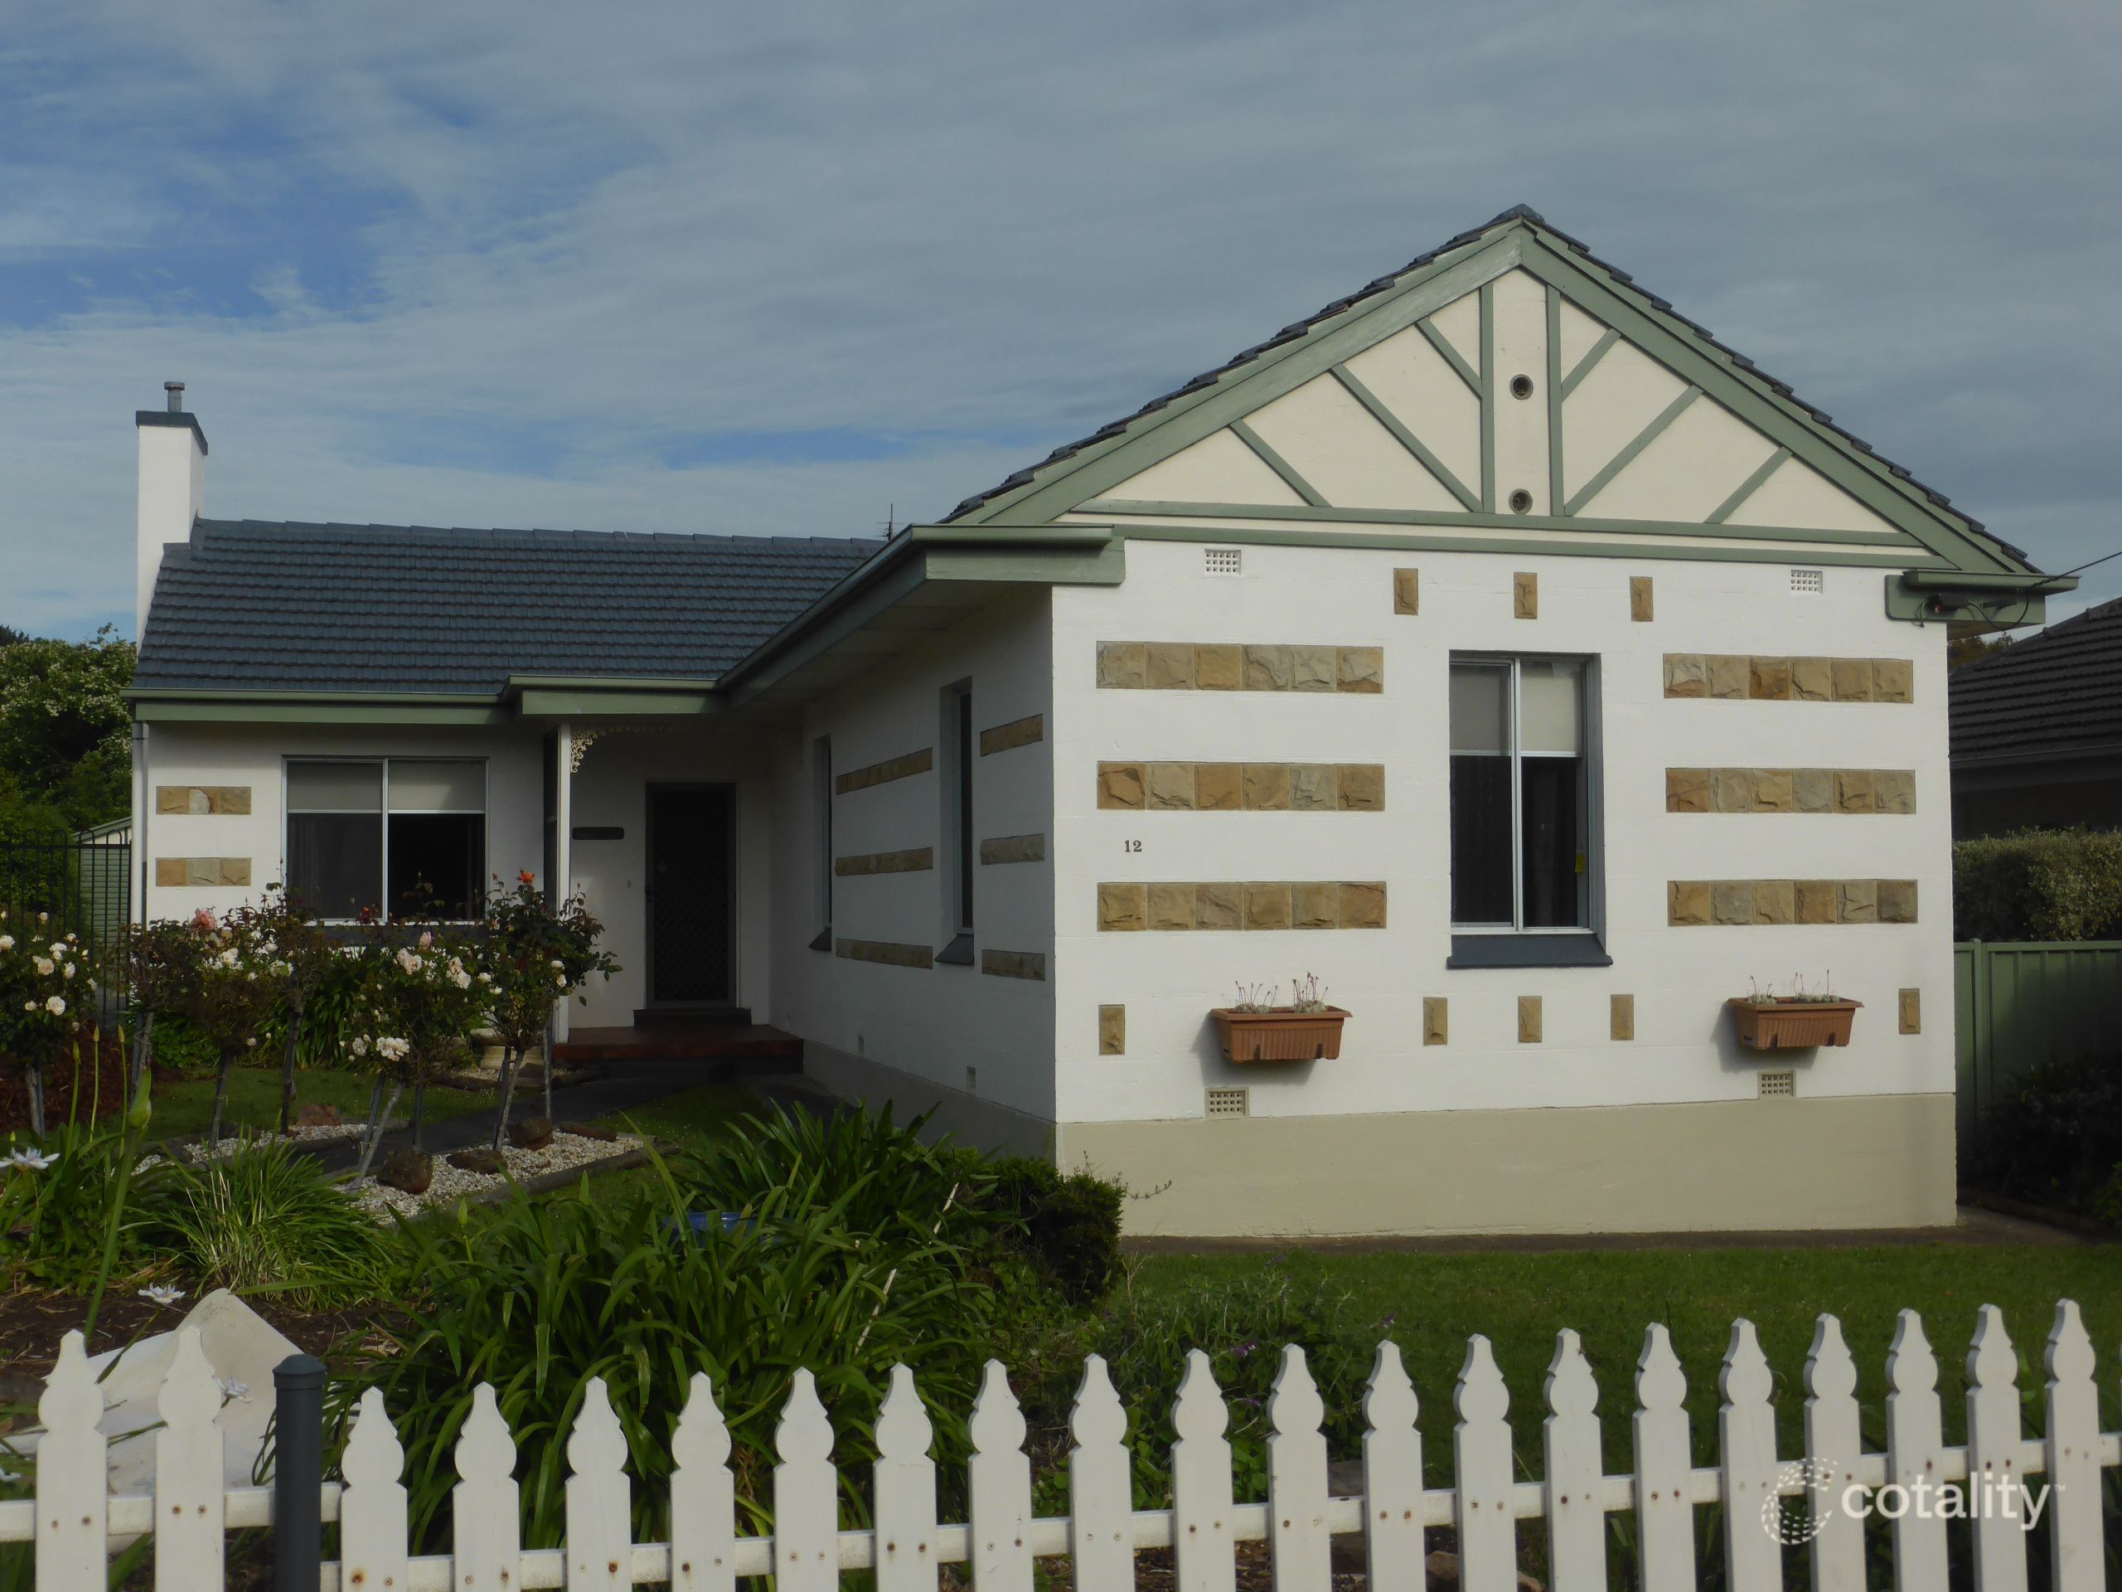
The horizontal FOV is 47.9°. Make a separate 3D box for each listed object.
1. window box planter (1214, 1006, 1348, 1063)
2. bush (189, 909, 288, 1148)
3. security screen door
[{"bbox_3d":[1.188,1.284,12.891,0.730,0.277,0.220,0,-3,-15],"label":"window box planter"},{"bbox_3d":[-5.025,1.417,14.610,0.630,1.485,0.630,0,-3,-15],"label":"bush"},{"bbox_3d":[-3.467,0.932,22.401,0.830,2.090,0.070,0,-3,-15],"label":"security screen door"}]

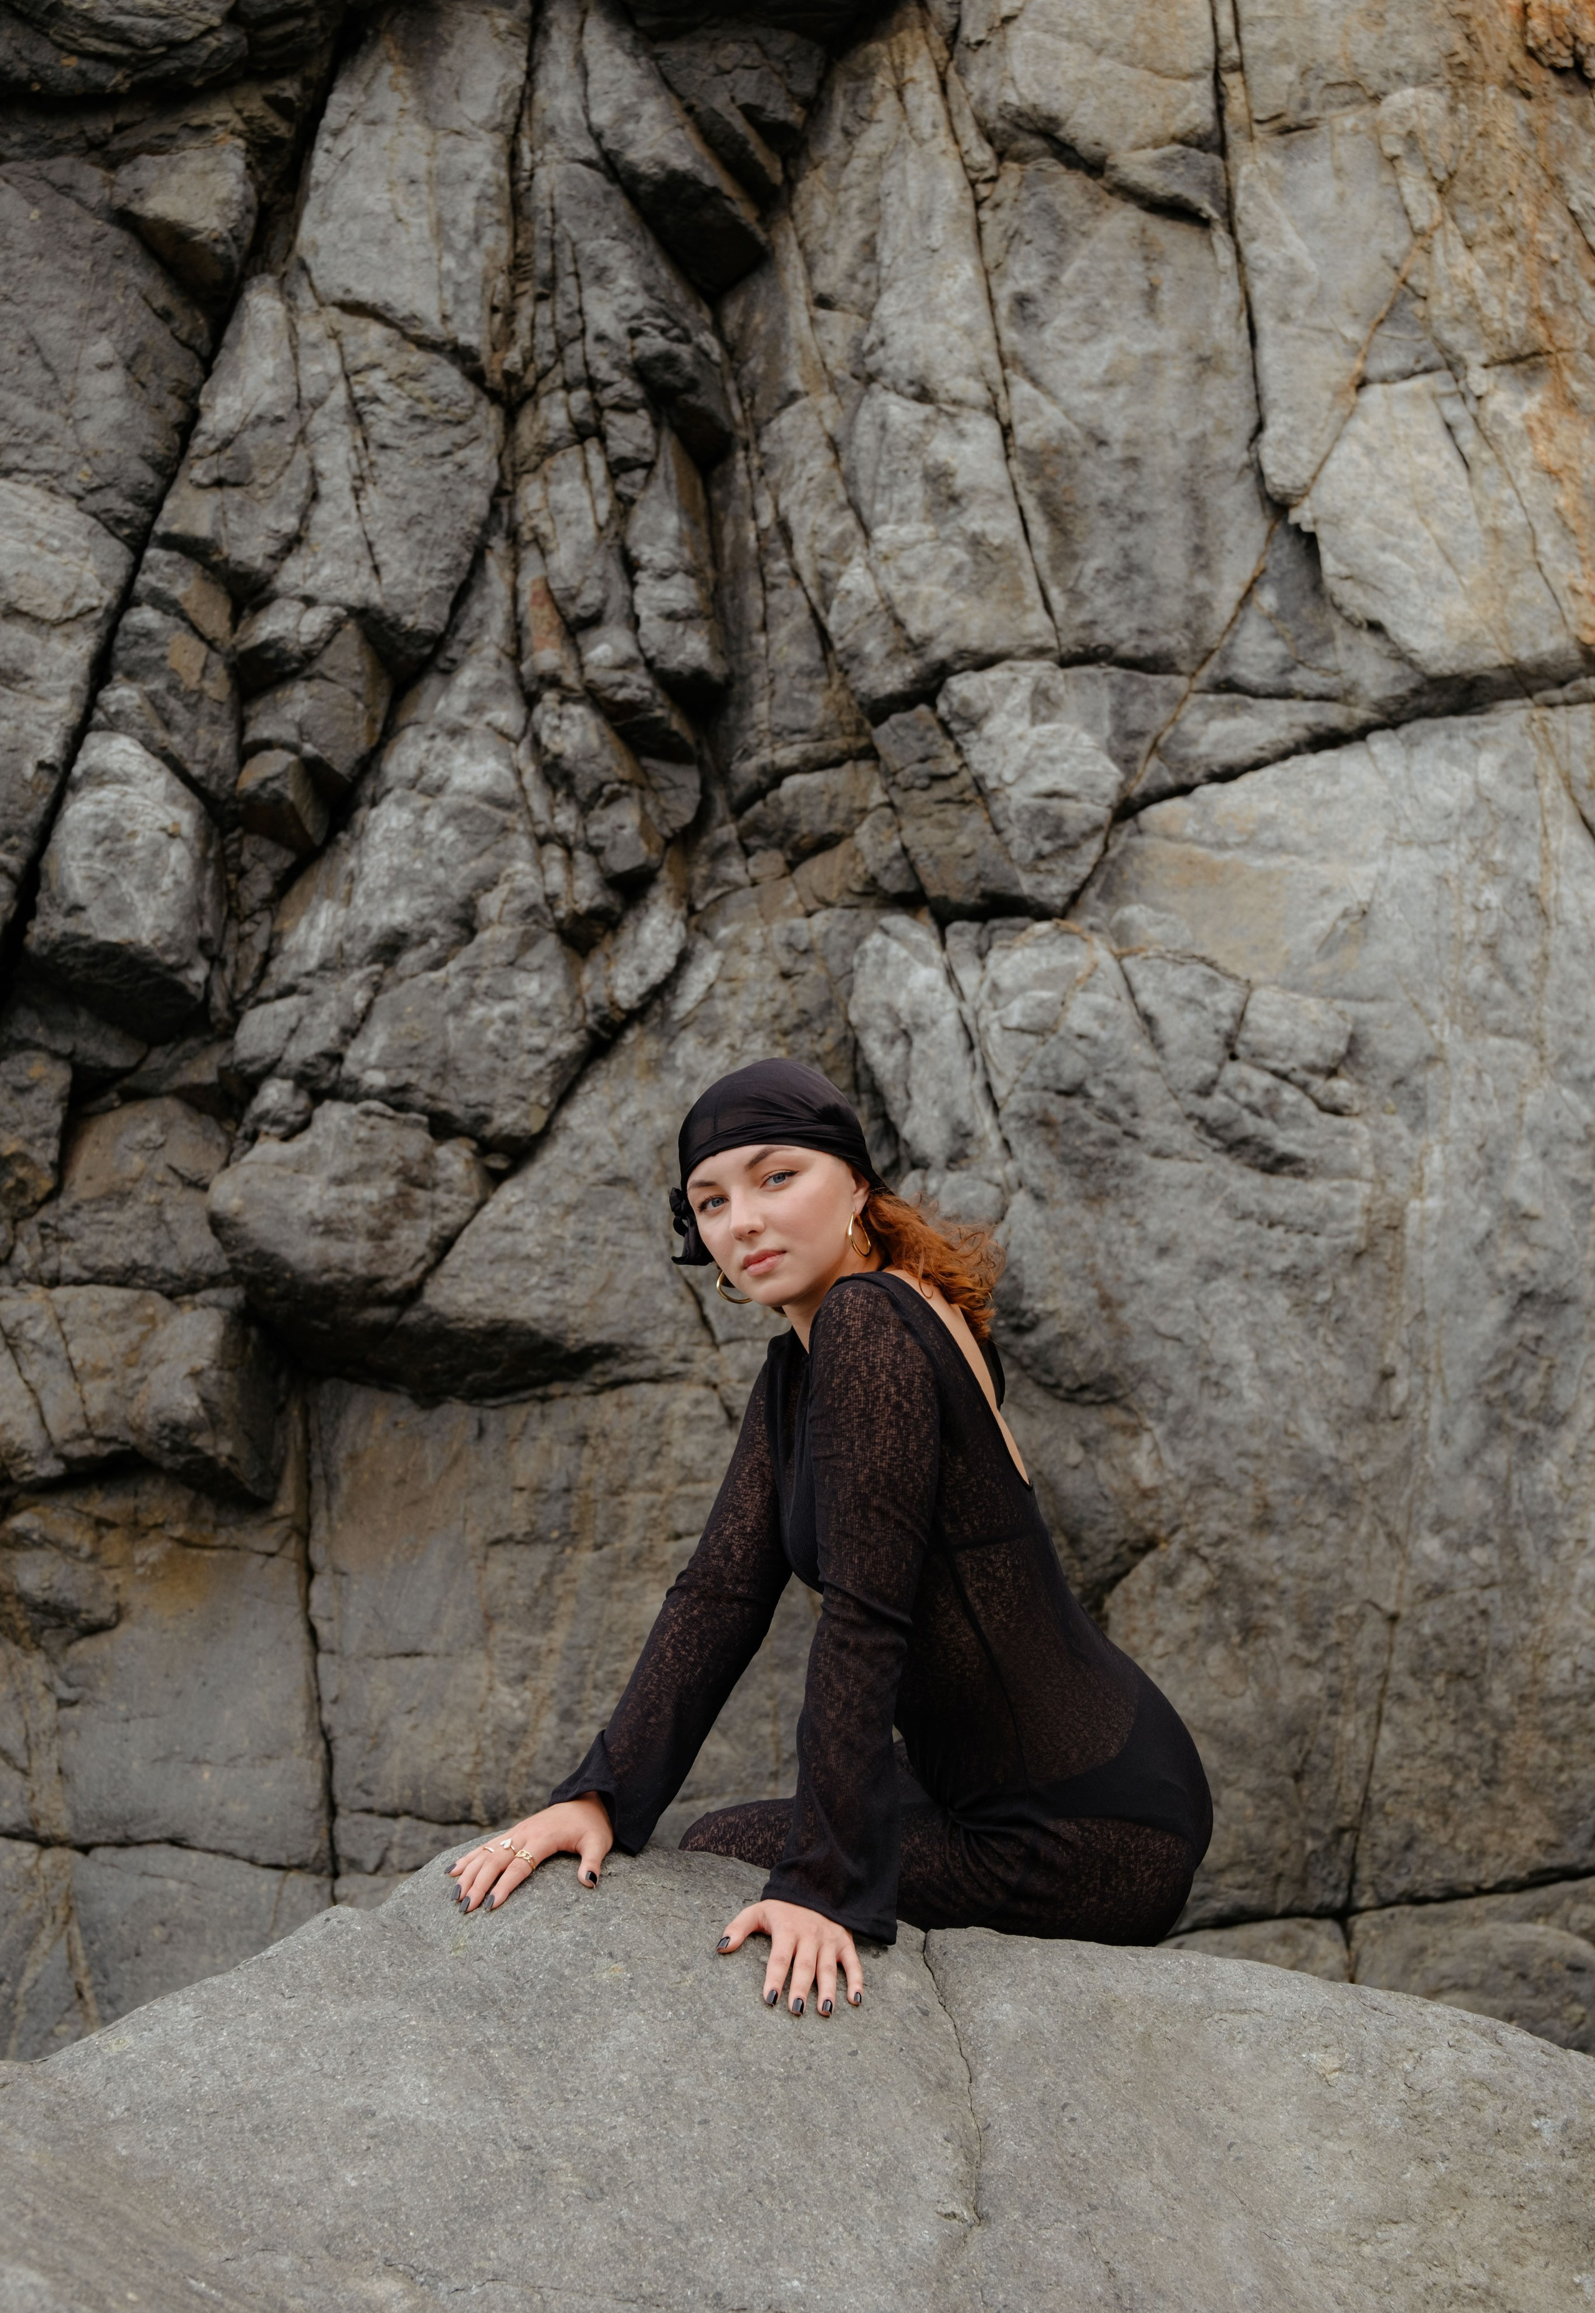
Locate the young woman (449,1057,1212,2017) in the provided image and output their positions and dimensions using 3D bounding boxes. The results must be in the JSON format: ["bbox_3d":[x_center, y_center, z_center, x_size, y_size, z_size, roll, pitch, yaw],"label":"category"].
[{"bbox_3d":[0.030,0.335,3.540,0.710,0.880,0.500,0,0,-14],"label":"young woman"}]

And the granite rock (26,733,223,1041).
[{"bbox_3d":[-1.010,-0.400,5.800,0.300,0.450,0.320,0,0,-6],"label":"granite rock"}]

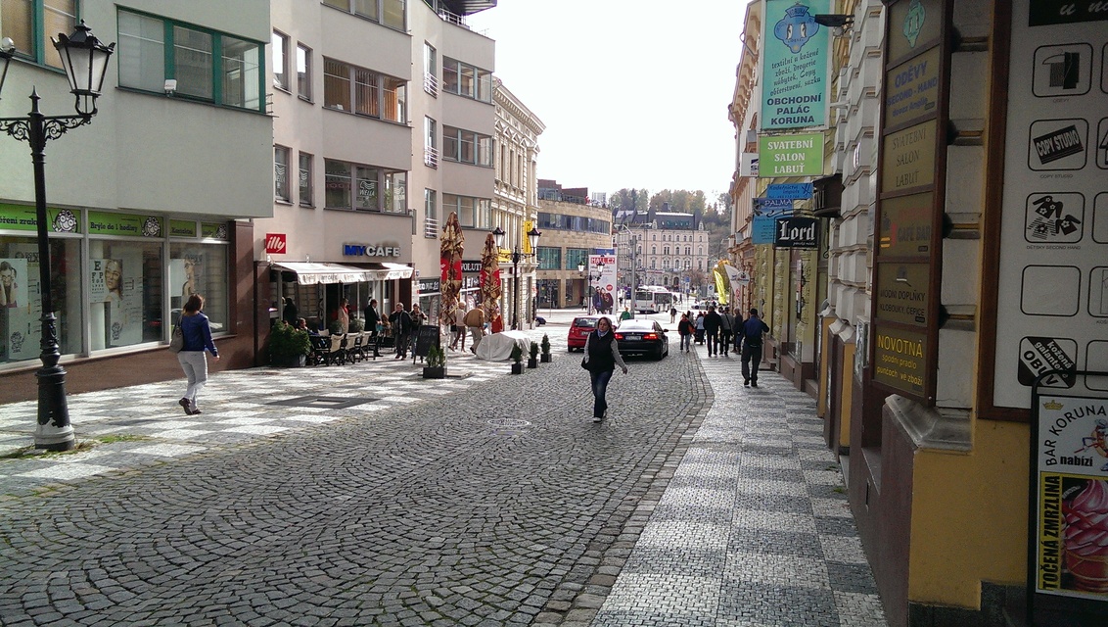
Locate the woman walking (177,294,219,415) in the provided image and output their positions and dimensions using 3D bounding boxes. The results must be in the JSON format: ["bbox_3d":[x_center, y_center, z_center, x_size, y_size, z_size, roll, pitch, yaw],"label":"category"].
[{"bbox_3d":[-5.070,0.576,11.701,0.480,1.690,0.460,1,3,12],"label":"woman walking"}]

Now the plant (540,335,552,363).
[{"bbox_3d":[-0.217,1.061,25.893,0.270,0.930,0.270,2,4,25],"label":"plant"}]

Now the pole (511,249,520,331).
[{"bbox_3d":[-1.356,-0.475,28.882,0.350,3.750,0.350,2,4,10],"label":"pole"}]

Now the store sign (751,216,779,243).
[{"bbox_3d":[4.621,-1.768,17.400,0.860,0.620,0.070,2,4,12],"label":"store sign"}]

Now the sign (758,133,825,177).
[{"bbox_3d":[3.105,-2.058,10.775,0.821,0.530,0.100,1,3,18],"label":"sign"}]

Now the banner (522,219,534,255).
[{"bbox_3d":[-1.401,-4.144,45.000,0.500,1.800,0.150,1,4,9],"label":"banner"}]

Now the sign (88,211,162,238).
[{"bbox_3d":[-7.939,-1.643,15.385,0.060,0.400,2.080,1,4,9],"label":"sign"}]

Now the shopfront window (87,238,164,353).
[{"bbox_3d":[-7.988,-0.371,15.475,0.100,1.950,2.080,1,3,9],"label":"shopfront window"}]

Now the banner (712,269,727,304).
[{"bbox_3d":[11.313,-1.764,56.000,0.850,2.350,0.200,2,4,12],"label":"banner"}]

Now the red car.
[{"bbox_3d":[1.676,0.808,34.805,1.680,1.480,3.850,2,0,8],"label":"red car"}]

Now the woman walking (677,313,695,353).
[{"bbox_3d":[5.475,0.774,33.876,0.550,1.600,0.420,1,4,8],"label":"woman walking"}]

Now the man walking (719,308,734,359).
[{"bbox_3d":[6.194,0.657,29.449,0.520,1.760,0.400,1,3,10],"label":"man walking"}]

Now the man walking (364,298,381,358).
[{"bbox_3d":[-5.744,0.459,26.100,0.500,1.820,0.500,2,4,18],"label":"man walking"}]

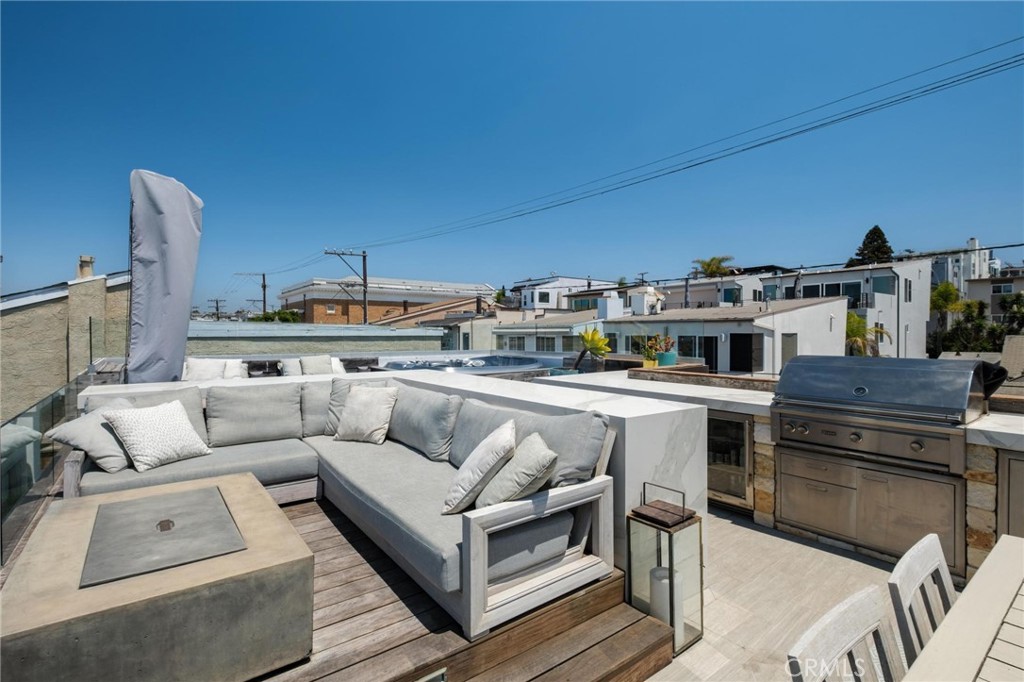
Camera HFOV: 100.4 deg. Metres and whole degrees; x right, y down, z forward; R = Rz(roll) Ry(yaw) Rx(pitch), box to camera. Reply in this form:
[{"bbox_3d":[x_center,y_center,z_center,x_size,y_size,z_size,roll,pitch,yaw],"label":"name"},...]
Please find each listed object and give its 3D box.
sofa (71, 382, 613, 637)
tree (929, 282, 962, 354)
[{"bbox_3d":[-1.210,0.752,2.500,2.300,0.800,2.650,0,0,-38],"label":"sofa"},{"bbox_3d":[45.500,-2.180,44.976,2.800,7.800,2.800,-1,1,-34],"label":"tree"}]

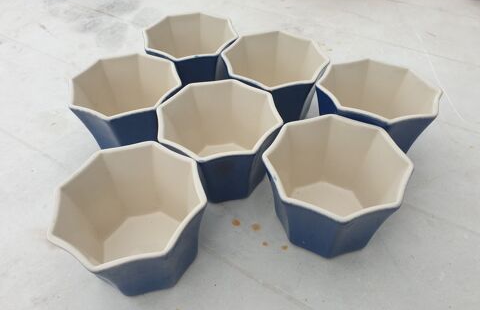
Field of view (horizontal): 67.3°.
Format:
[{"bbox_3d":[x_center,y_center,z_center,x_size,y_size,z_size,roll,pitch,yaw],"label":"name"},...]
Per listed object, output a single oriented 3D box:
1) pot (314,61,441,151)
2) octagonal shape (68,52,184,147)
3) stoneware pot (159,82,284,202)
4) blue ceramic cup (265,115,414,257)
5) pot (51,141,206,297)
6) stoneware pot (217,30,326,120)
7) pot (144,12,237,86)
[{"bbox_3d":[0.127,-0.038,0.354,0.104,0.067,0.104,-13,47,-12],"label":"pot"},{"bbox_3d":[-0.108,-0.045,0.365,0.104,0.067,0.104,-15,47,-13],"label":"octagonal shape"},{"bbox_3d":[-0.018,-0.010,0.329,0.104,0.067,0.104,-7,46,-6],"label":"stoneware pot"},{"bbox_3d":[0.072,0.028,0.290,0.104,0.067,0.104,-13,47,-12],"label":"blue ceramic cup"},{"bbox_3d":[-0.076,0.051,0.269,0.104,0.067,0.104,-10,46,-9],"label":"pot"},{"bbox_3d":[0.036,-0.076,0.394,0.104,0.067,0.104,-11,46,-10],"label":"stoneware pot"},{"bbox_3d":[-0.056,-0.113,0.431,0.104,0.067,0.104,-12,46,-11],"label":"pot"}]

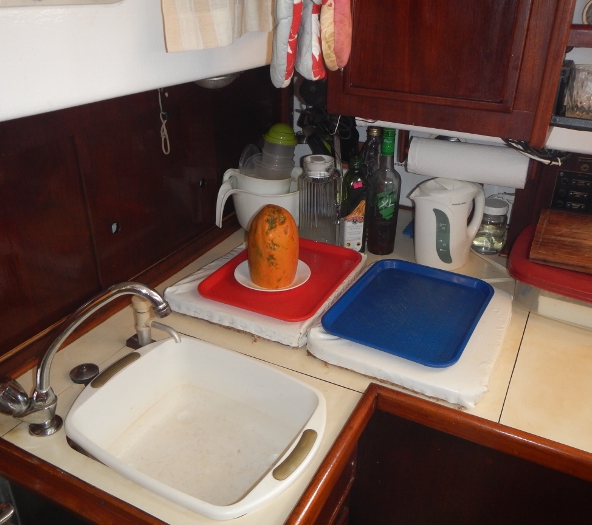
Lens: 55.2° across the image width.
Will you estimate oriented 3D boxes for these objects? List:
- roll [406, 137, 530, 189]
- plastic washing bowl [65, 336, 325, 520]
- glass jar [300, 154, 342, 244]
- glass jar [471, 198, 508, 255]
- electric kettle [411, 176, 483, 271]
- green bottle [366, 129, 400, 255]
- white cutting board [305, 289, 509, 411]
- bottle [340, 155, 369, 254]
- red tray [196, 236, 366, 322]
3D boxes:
[{"bbox_3d":[0.365,-0.213,1.218,0.250,0.078,0.078,14,30,25],"label":"roll"},{"bbox_3d":[-0.159,0.296,0.956,0.420,0.125,0.318,14,30,25],"label":"plastic washing bowl"},{"bbox_3d":[0.065,-0.165,1.507,0.110,0.225,0.112,14,30,25],"label":"glass jar"},{"bbox_3d":[0.518,-0.099,1.483,0.090,0.130,0.090,0,27,0],"label":"glass jar"},{"bbox_3d":[0.377,-0.105,1.409,0.182,0.208,0.140,1,27,2],"label":"electric kettle"},{"bbox_3d":[0.227,-0.177,1.433,0.083,0.314,0.083,14,30,25],"label":"green bottle"},{"bbox_3d":[0.249,0.119,1.156,0.340,0.038,0.362,14,30,25],"label":"white cutting board"},{"bbox_3d":[0.152,-0.151,1.458,0.063,0.245,0.063,14,30,25],"label":"bottle"},{"bbox_3d":[-0.025,0.031,1.272,0.270,0.021,0.345,14,30,25],"label":"red tray"}]

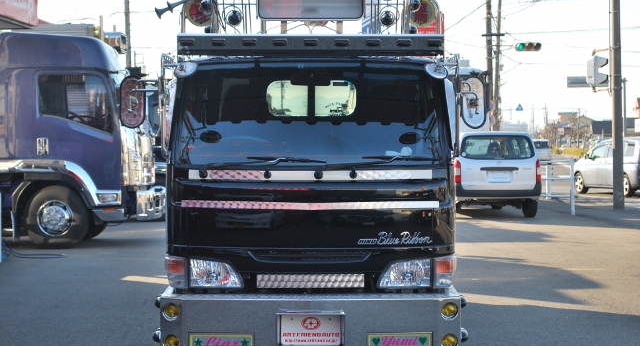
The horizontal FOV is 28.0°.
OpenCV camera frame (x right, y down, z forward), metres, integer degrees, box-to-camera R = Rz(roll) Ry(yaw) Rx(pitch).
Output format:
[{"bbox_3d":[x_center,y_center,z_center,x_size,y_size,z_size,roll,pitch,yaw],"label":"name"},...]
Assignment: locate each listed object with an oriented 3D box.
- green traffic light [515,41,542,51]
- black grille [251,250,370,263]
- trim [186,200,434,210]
[{"bbox_3d":[9.219,-5.606,57.000,1.170,0.410,0.320,0,2,-7],"label":"green traffic light"},{"bbox_3d":[-0.058,0.485,7.400,0.710,0.080,0.070,0,2,0],"label":"black grille"},{"bbox_3d":[-0.053,0.188,7.390,1.495,0.053,0.070,0,1,0],"label":"trim"}]

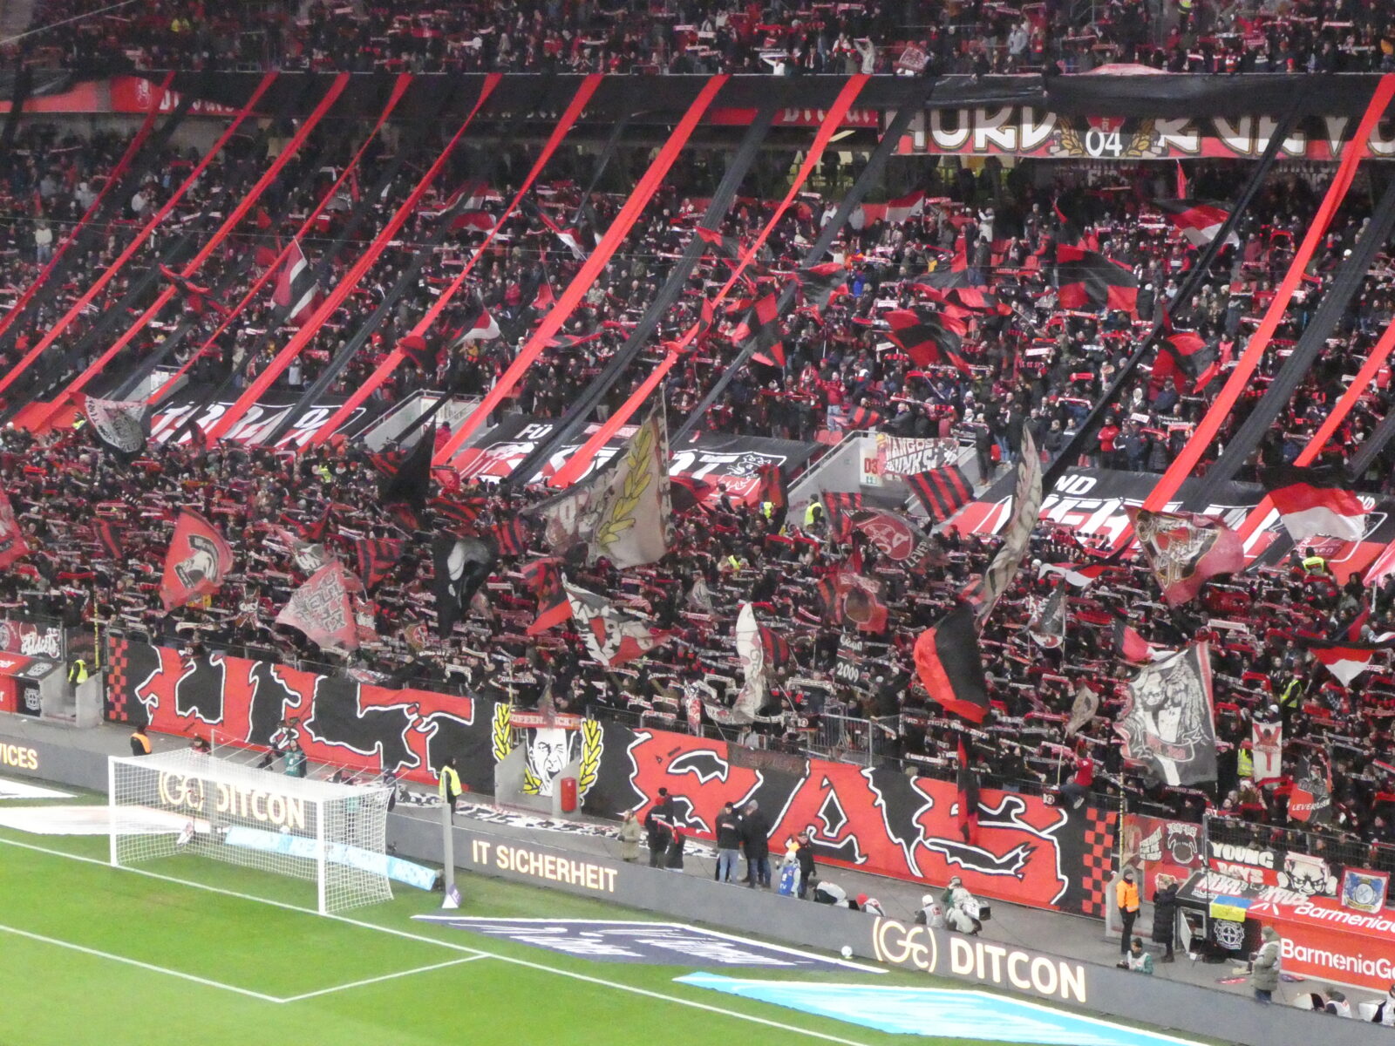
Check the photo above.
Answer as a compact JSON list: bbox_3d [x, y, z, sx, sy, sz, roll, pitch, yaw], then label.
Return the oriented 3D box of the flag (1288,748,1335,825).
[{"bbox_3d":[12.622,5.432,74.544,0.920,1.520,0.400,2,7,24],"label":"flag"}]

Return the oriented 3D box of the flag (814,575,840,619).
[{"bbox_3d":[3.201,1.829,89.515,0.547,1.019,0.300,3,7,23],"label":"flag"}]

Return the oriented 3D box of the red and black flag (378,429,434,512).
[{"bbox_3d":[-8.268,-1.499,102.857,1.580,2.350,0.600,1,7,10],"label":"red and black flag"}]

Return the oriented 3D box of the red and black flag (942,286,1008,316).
[{"bbox_3d":[7.800,-6.253,102.000,1.840,0.830,0.400,2,7,14],"label":"red and black flag"}]

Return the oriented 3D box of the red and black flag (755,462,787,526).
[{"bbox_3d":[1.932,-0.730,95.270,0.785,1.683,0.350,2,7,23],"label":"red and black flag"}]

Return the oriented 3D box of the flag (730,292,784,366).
[{"bbox_3d":[1.679,-5.467,102.500,1.540,2.090,0.400,2,7,14],"label":"flag"}]

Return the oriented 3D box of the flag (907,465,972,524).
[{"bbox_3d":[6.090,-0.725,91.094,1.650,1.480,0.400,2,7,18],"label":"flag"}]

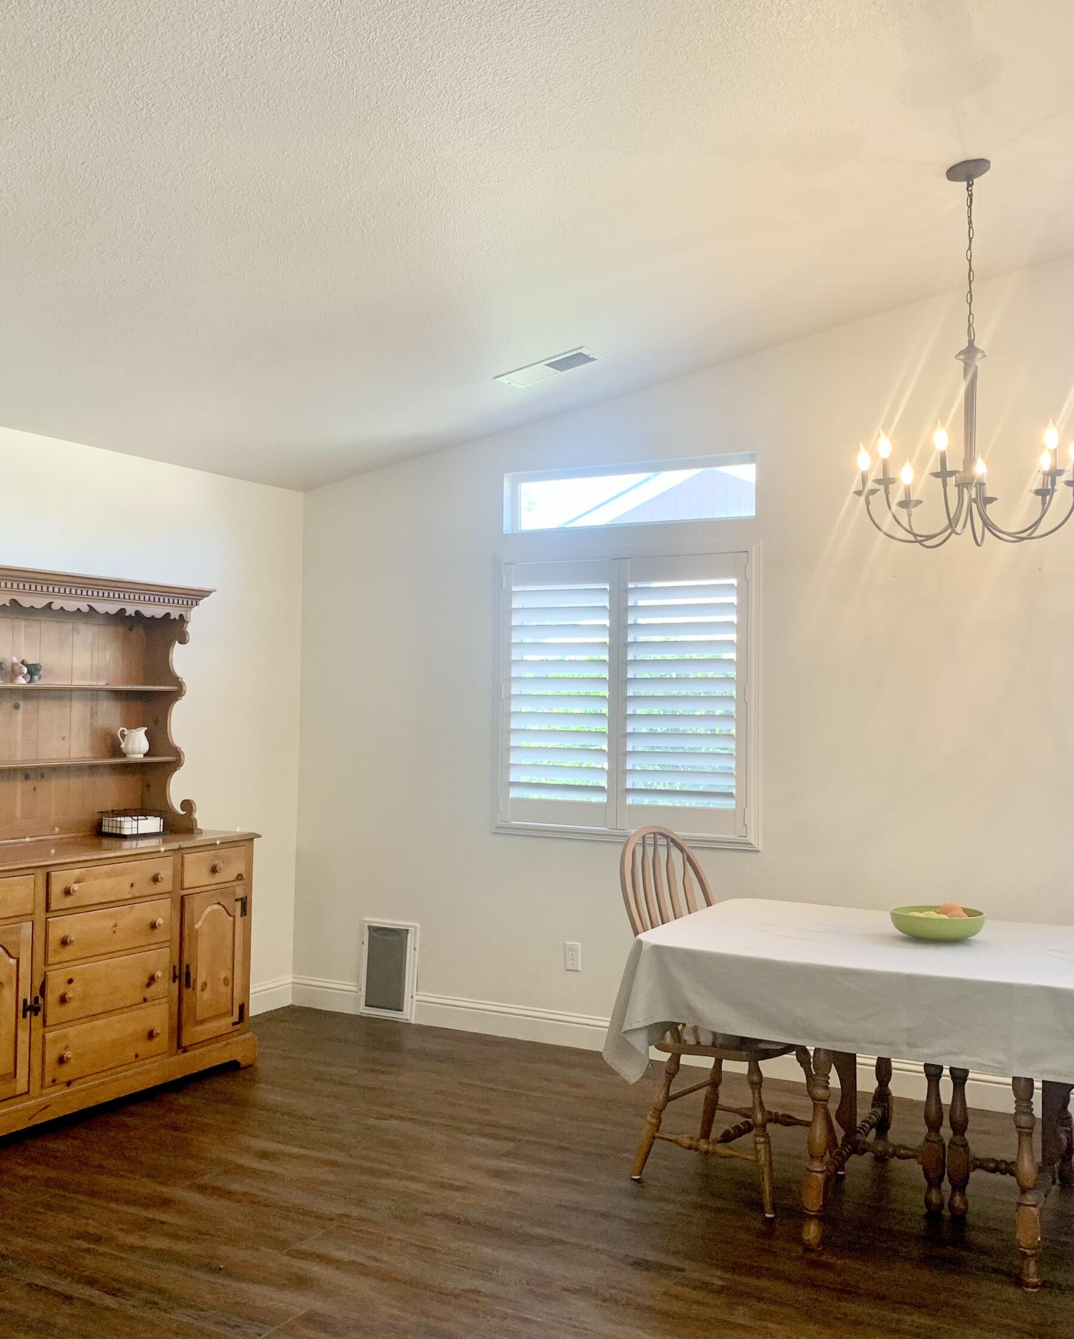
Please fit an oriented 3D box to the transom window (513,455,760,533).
[{"bbox_3d":[0.387,-0.722,5.615,1.146,0.260,0.100,0,-2,29],"label":"transom window"}]

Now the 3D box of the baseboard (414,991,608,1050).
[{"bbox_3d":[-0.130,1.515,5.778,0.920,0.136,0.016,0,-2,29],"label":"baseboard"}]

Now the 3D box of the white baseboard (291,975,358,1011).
[{"bbox_3d":[-0.978,1.519,6.256,0.398,0.136,0.016,0,-2,29],"label":"white baseboard"}]

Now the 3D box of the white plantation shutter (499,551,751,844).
[{"bbox_3d":[0.348,0.118,5.569,1.186,1.193,0.065,0,-2,29],"label":"white plantation shutter"}]

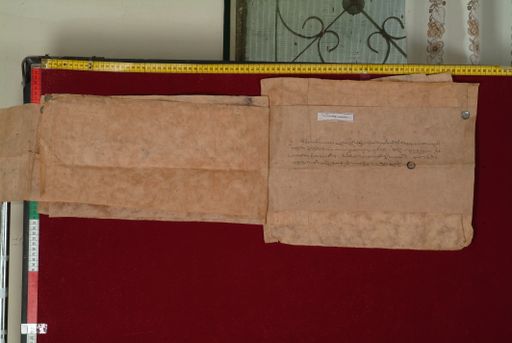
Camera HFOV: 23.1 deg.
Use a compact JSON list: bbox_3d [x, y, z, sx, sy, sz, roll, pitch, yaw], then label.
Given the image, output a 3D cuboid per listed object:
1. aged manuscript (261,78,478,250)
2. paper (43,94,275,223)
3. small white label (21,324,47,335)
[{"bbox_3d":[0.219,-0.020,2.417,0.422,0.339,0.008,1,-3,-1],"label":"aged manuscript"},{"bbox_3d":[-0.199,-0.025,2.413,0.446,0.247,0.008,1,-3,-1],"label":"paper"},{"bbox_3d":[-0.425,0.302,2.399,0.050,0.019,0.002,1,-3,-1],"label":"small white label"}]

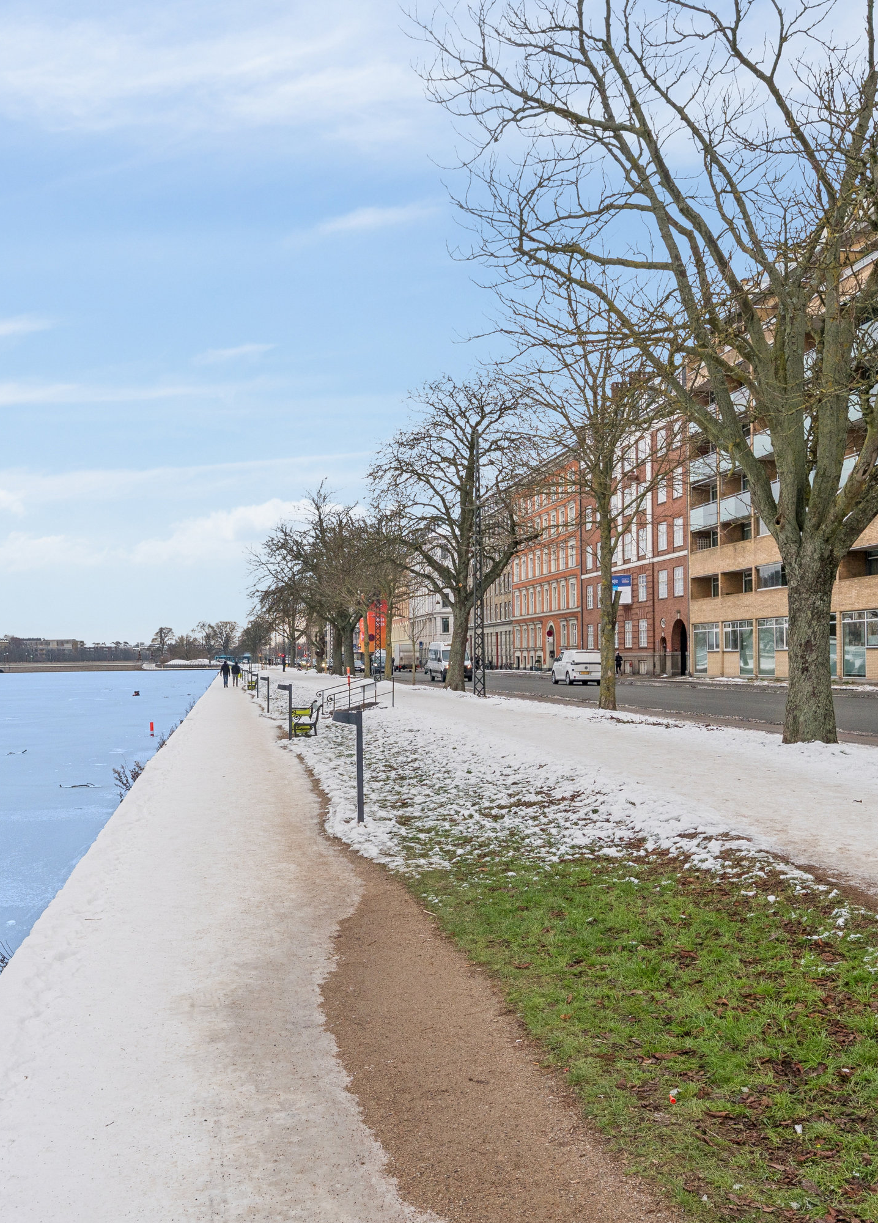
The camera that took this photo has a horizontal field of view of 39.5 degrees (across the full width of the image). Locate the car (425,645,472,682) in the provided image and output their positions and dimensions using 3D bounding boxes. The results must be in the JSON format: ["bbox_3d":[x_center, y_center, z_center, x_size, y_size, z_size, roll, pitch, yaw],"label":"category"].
[{"bbox_3d":[0.743,3.586,84.500,2.050,2.650,6.000,0,-2,-9],"label":"car"}]

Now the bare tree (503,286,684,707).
[{"bbox_3d":[4.033,-3.001,32.000,4.800,11.000,4.800,-1,-2,0],"label":"bare tree"}]

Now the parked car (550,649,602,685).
[{"bbox_3d":[7.983,3.226,70.200,1.980,1.940,4.700,0,-2,-9],"label":"parked car"}]

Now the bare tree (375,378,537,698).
[{"bbox_3d":[0.640,-3.414,52.000,7.000,13.500,7.000,-1,-2,0],"label":"bare tree"}]

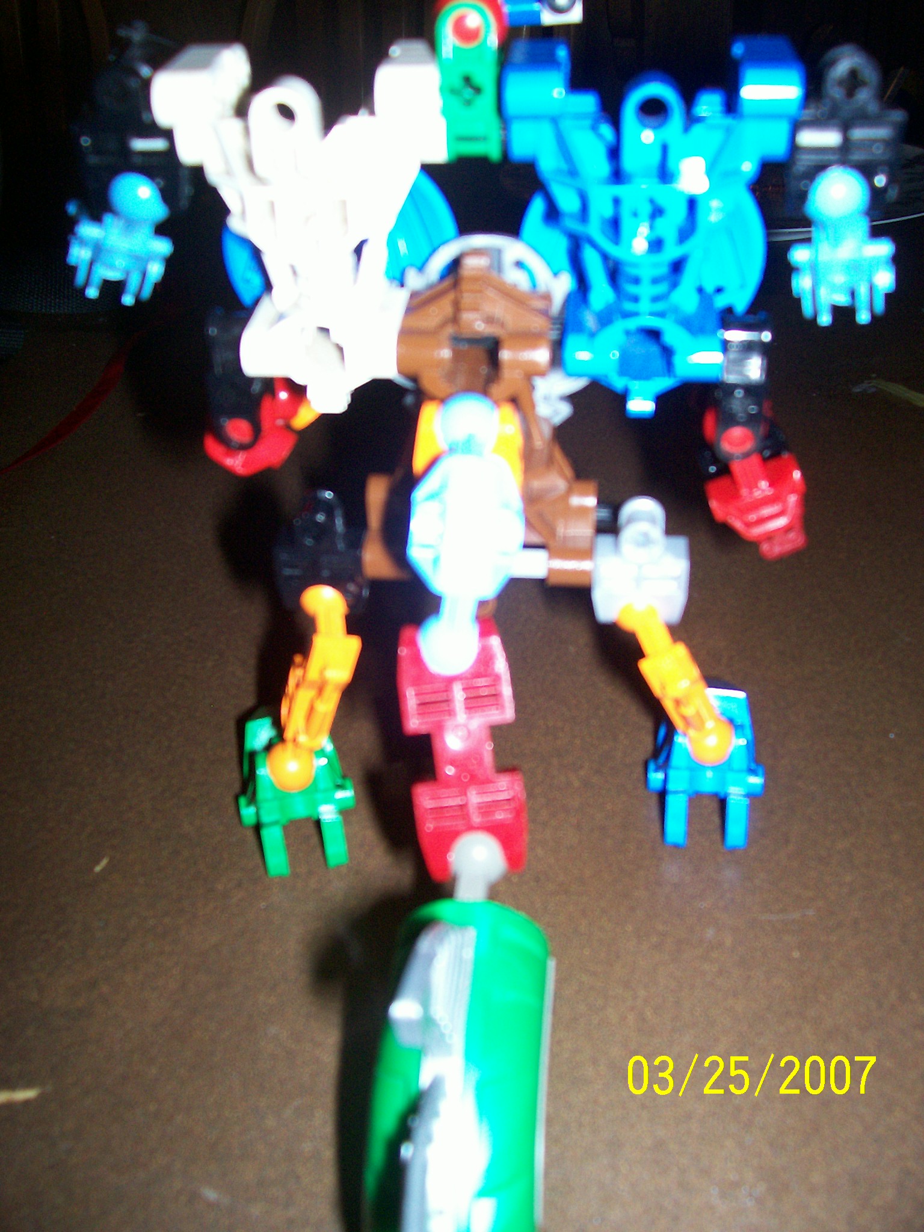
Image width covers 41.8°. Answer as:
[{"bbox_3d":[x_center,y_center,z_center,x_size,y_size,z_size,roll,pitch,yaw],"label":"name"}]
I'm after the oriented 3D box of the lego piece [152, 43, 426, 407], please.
[{"bbox_3d":[-0.023,-0.057,0.180,0.036,0.049,0.020,4,37,7],"label":"lego piece"}]

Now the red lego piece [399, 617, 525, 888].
[{"bbox_3d":[0.000,0.024,0.223,0.021,0.046,0.014,-3,5,0],"label":"red lego piece"}]

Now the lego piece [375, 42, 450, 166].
[{"bbox_3d":[-0.007,-0.071,0.168,0.009,0.013,0.013,4,37,7],"label":"lego piece"}]

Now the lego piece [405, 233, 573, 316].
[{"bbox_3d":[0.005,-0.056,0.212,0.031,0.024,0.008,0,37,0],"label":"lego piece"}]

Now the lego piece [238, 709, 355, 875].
[{"bbox_3d":[-0.036,0.037,0.257,0.025,0.015,0.035,-7,37,-8],"label":"lego piece"}]

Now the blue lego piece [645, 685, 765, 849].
[{"bbox_3d":[0.053,0.032,0.264,0.025,0.015,0.035,5,37,8],"label":"blue lego piece"}]

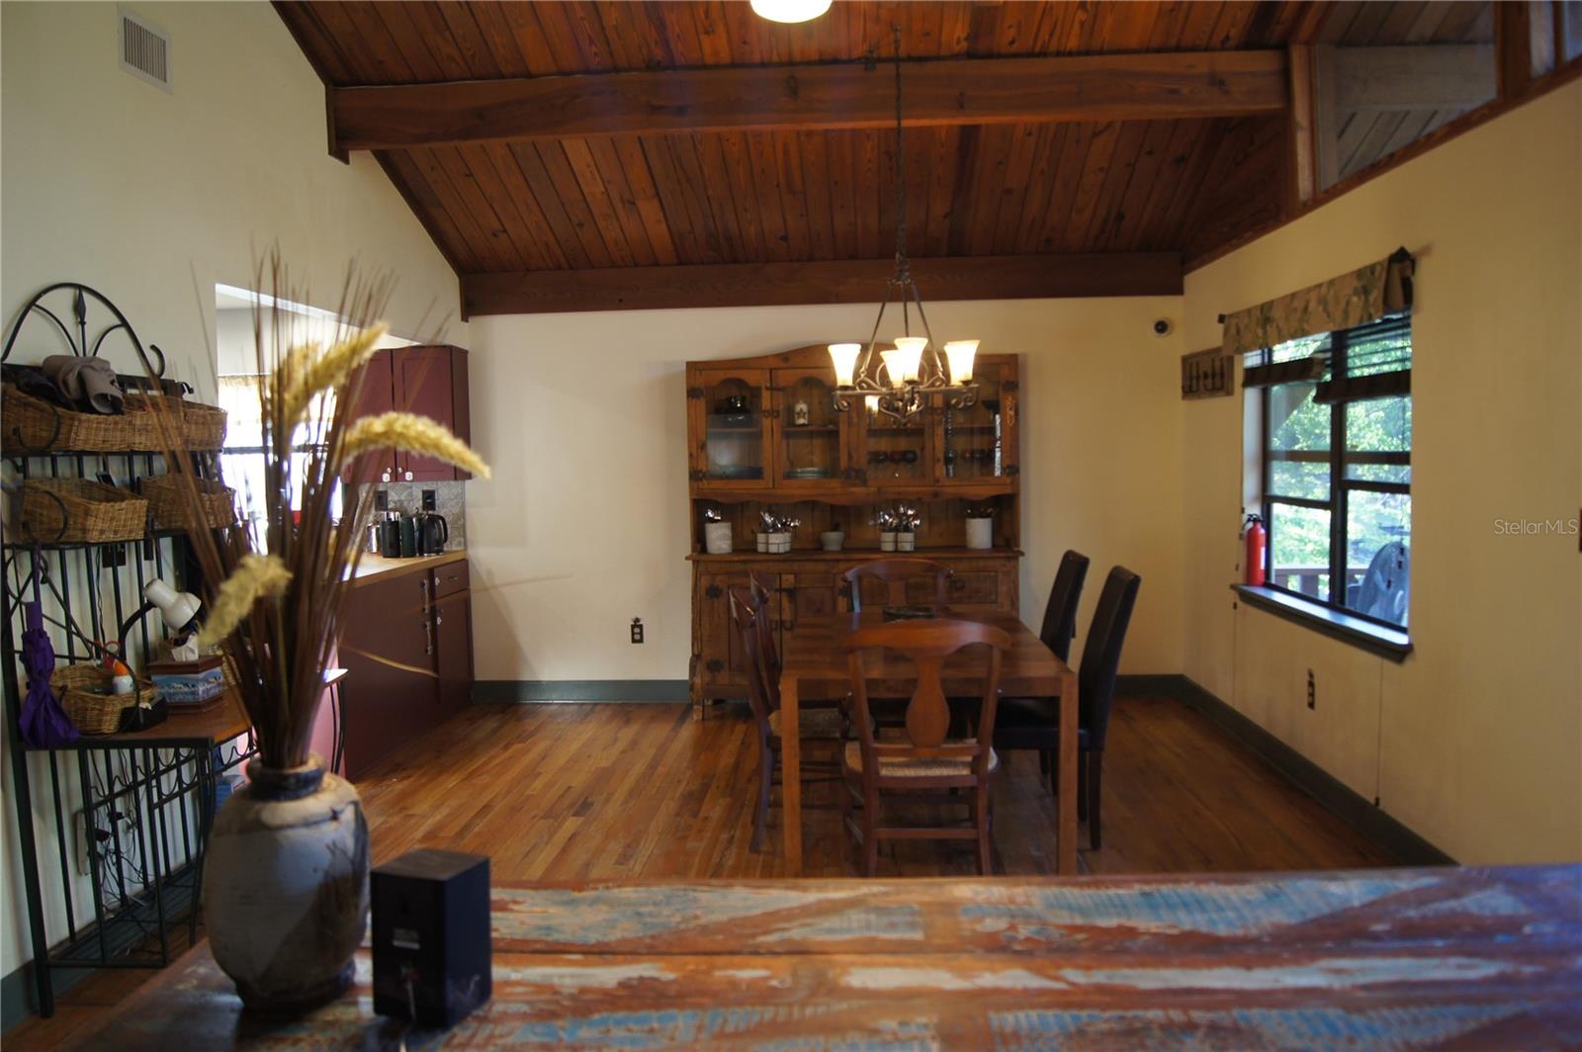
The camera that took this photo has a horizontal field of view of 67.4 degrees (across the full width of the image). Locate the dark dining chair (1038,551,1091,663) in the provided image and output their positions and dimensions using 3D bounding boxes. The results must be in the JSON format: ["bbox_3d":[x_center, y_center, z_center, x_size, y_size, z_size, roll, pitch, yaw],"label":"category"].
[{"bbox_3d":[1.019,0.651,5.320,0.600,1.035,0.440,-1,4,3],"label":"dark dining chair"}]

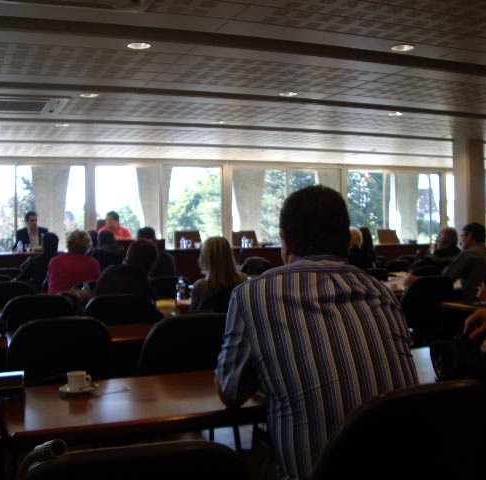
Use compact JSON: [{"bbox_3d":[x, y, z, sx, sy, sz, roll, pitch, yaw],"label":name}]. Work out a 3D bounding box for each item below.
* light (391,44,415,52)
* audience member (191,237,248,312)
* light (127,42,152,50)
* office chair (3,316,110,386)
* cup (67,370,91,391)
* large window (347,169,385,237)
[{"bbox_3d":[1.135,-1.356,4.970,0.155,0.040,0.155,-1,1,0],"label":"light"},{"bbox_3d":[-0.212,0.581,4.613,0.470,1.209,0.720,-1,1,-23],"label":"audience member"},{"bbox_3d":[-0.696,-1.322,4.721,0.165,0.050,0.165,-1,1,-23],"label":"light"},{"bbox_3d":[-0.853,0.778,3.253,0.480,0.900,0.550,-1,1,-17],"label":"office chair"},{"bbox_3d":[-0.546,0.469,2.345,0.082,0.058,0.066,-1,1,-9],"label":"cup"},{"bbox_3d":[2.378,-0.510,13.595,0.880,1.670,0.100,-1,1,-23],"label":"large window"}]

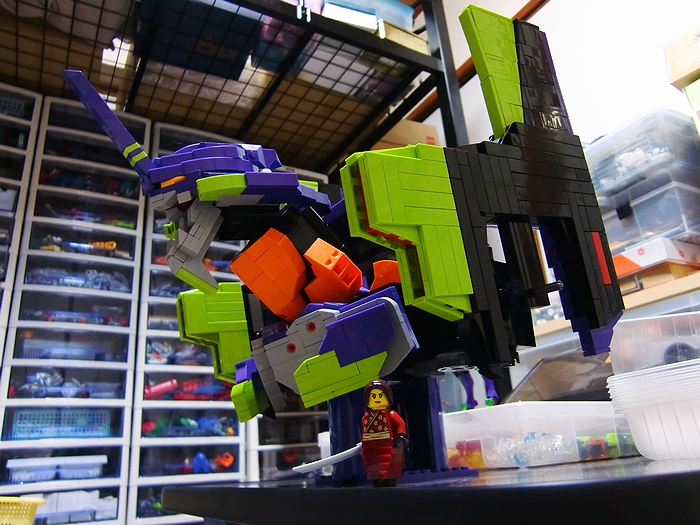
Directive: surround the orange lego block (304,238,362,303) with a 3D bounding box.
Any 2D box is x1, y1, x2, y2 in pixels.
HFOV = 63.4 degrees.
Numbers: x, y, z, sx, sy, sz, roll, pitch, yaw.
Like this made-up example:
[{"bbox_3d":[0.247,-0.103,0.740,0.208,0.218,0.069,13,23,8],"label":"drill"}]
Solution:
[{"bbox_3d":[-0.010,0.005,0.335,0.033,0.024,0.017,34,-31,-21],"label":"orange lego block"}]

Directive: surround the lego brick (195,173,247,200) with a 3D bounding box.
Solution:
[{"bbox_3d":[-0.073,-0.043,0.320,0.028,0.011,0.014,-8,-10,-35],"label":"lego brick"}]

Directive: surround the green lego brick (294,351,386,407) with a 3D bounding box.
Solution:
[{"bbox_3d":[-0.004,0.063,0.303,0.047,0.022,0.010,-12,-8,-36],"label":"green lego brick"}]

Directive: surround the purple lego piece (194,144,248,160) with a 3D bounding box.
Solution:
[{"bbox_3d":[-0.076,-0.064,0.330,0.033,0.009,0.008,-9,-9,-36],"label":"purple lego piece"}]

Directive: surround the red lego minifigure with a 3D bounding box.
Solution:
[{"bbox_3d":[0.015,0.075,0.249,0.022,0.045,0.012,-17,-23,31],"label":"red lego minifigure"}]

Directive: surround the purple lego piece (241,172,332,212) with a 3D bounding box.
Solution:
[{"bbox_3d":[-0.039,-0.042,0.336,0.050,0.016,0.018,-3,-13,-35],"label":"purple lego piece"}]

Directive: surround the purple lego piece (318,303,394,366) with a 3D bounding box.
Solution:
[{"bbox_3d":[0.004,0.040,0.313,0.038,0.025,0.010,-15,-6,-36],"label":"purple lego piece"}]

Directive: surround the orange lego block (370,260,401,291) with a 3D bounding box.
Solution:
[{"bbox_3d":[0.022,0.008,0.355,0.018,0.017,0.015,-13,-7,-36],"label":"orange lego block"}]

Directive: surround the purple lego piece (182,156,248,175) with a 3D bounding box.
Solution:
[{"bbox_3d":[-0.076,-0.054,0.320,0.037,0.009,0.008,-9,-9,-36],"label":"purple lego piece"}]

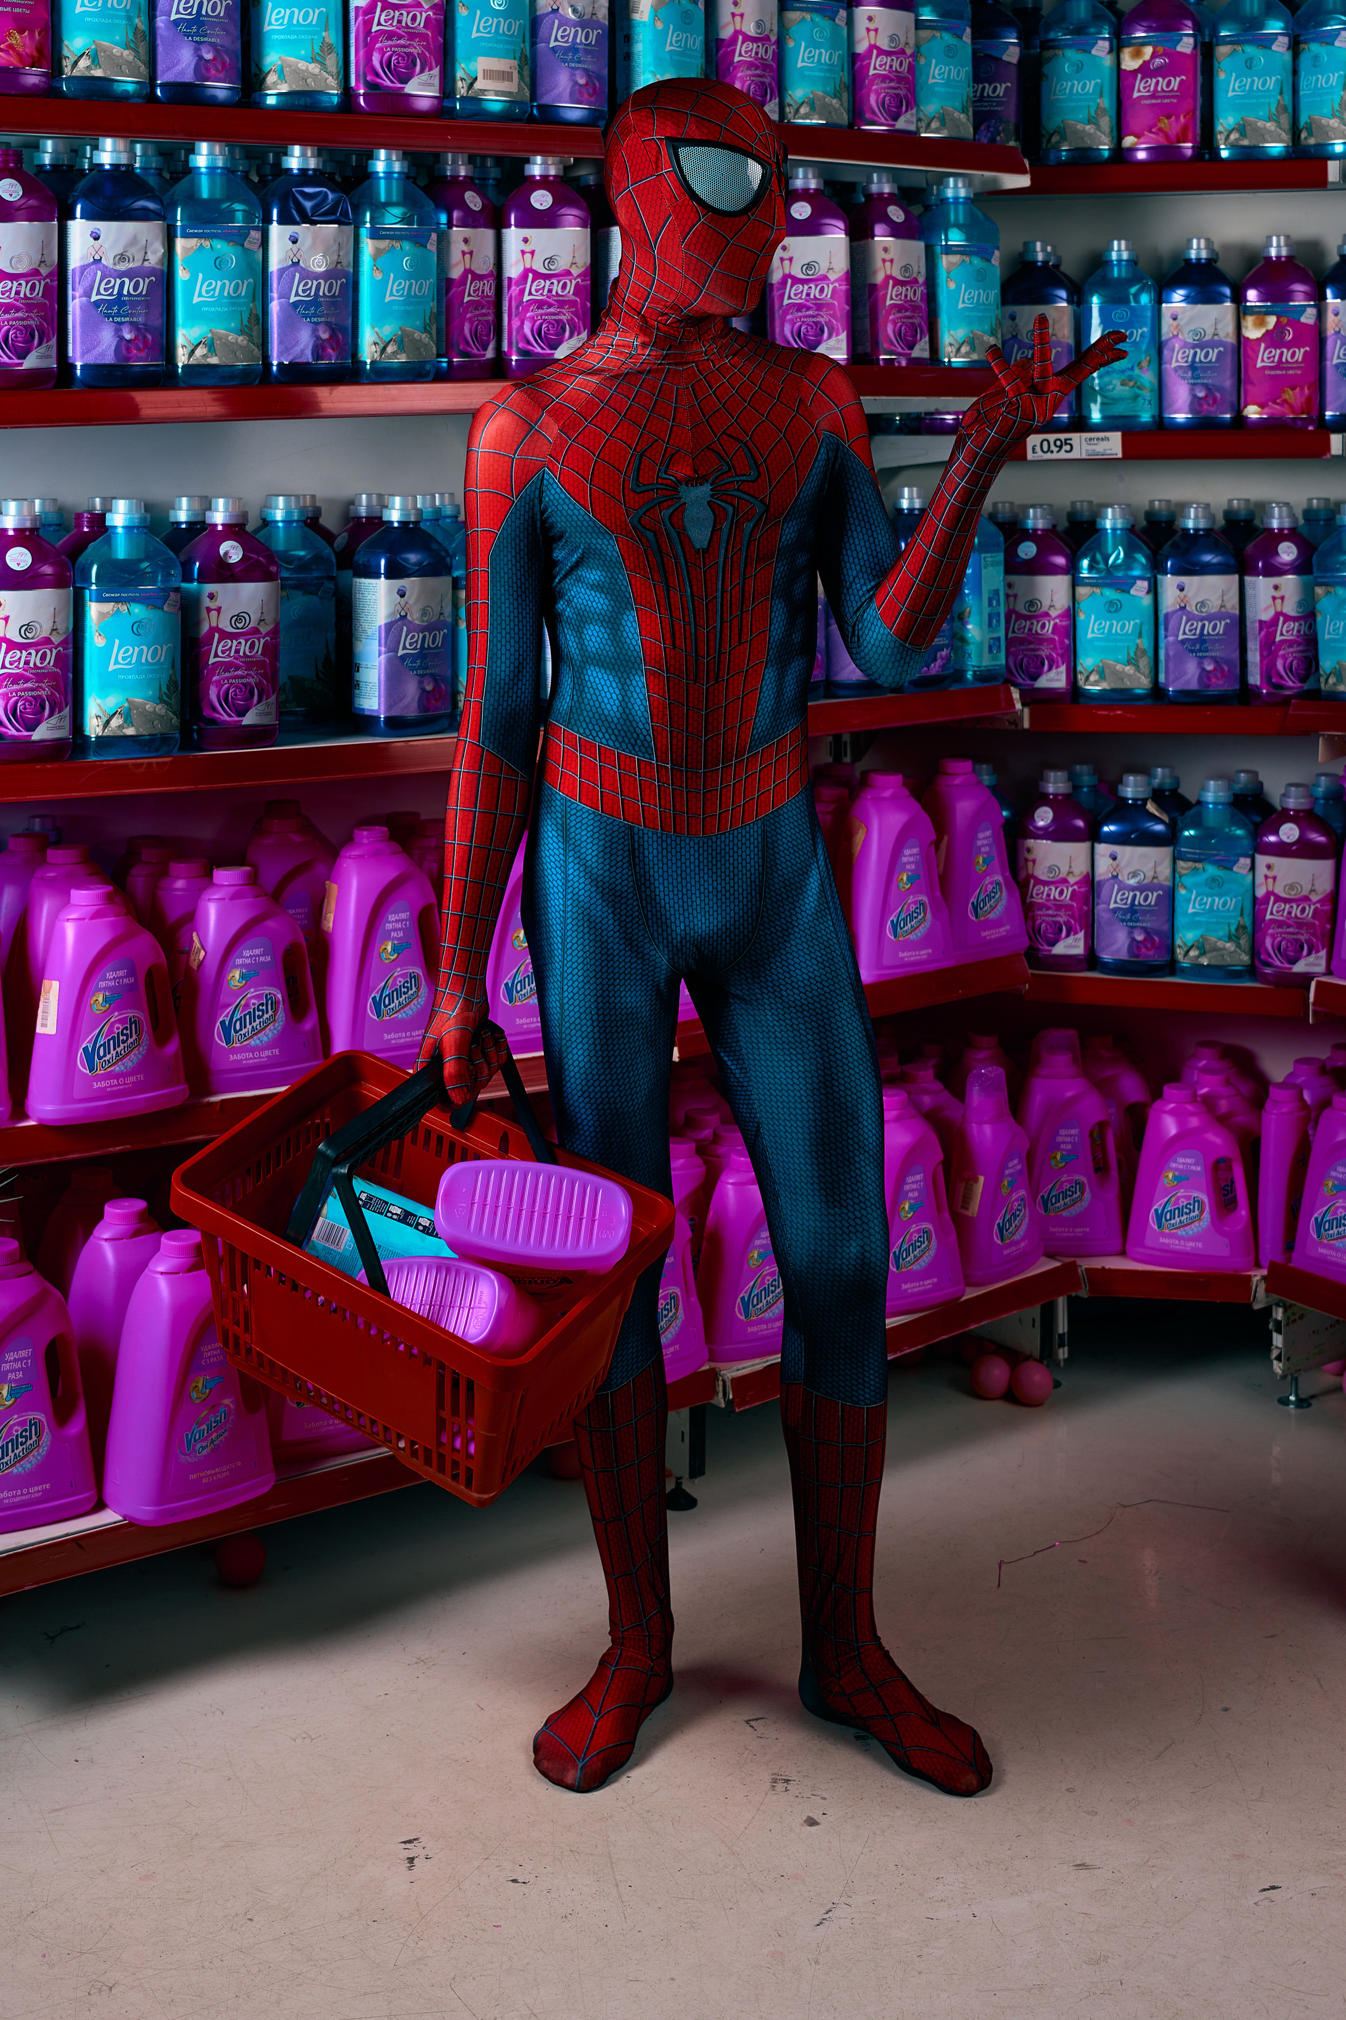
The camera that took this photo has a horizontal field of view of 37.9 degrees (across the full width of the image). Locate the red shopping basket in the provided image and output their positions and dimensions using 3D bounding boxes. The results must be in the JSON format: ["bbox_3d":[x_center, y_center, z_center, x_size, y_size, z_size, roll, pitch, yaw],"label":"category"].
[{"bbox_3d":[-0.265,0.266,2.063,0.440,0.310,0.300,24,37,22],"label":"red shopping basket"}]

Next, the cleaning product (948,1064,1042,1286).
[{"bbox_3d":[0.460,0.228,2.790,0.125,0.275,0.085,-12,18,-41],"label":"cleaning product"}]

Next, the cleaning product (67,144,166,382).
[{"bbox_3d":[-0.681,-0.913,2.400,0.116,0.288,0.086,-4,10,-23],"label":"cleaning product"}]

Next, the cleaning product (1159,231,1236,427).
[{"bbox_3d":[0.824,-1.060,3.070,0.120,0.298,0.086,4,14,17],"label":"cleaning product"}]

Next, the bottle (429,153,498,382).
[{"bbox_3d":[-0.287,-0.978,2.590,0.120,0.290,0.080,-10,14,-44],"label":"bottle"}]

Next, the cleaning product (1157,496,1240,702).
[{"bbox_3d":[0.804,-0.626,3.000,0.120,0.298,0.086,1,14,5],"label":"cleaning product"}]

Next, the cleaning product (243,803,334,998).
[{"bbox_3d":[-0.480,-0.103,2.490,0.155,0.287,0.105,-7,15,-27],"label":"cleaning product"}]

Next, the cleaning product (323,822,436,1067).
[{"bbox_3d":[-0.348,-0.081,2.420,0.155,0.287,0.105,-7,15,-28],"label":"cleaning product"}]

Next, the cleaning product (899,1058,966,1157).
[{"bbox_3d":[0.369,0.218,2.780,0.155,0.287,0.105,-9,16,-32],"label":"cleaning product"}]

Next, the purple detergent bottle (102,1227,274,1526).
[{"bbox_3d":[-0.559,0.410,2.270,0.112,0.280,0.182,8,12,42],"label":"purple detergent bottle"}]

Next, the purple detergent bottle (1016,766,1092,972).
[{"bbox_3d":[0.566,-0.212,2.920,0.116,0.288,0.086,3,9,18],"label":"purple detergent bottle"}]

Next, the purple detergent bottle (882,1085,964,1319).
[{"bbox_3d":[0.311,0.256,2.760,0.182,0.280,0.112,-5,10,-30],"label":"purple detergent bottle"}]

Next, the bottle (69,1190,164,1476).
[{"bbox_3d":[-0.590,0.348,2.160,0.100,0.265,0.185,9,14,42],"label":"bottle"}]

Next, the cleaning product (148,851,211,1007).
[{"bbox_3d":[-0.598,-0.051,2.480,0.185,0.265,0.100,-8,13,-37],"label":"cleaning product"}]

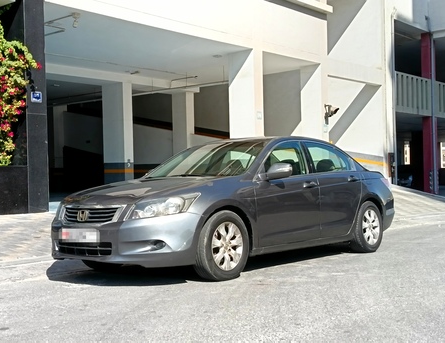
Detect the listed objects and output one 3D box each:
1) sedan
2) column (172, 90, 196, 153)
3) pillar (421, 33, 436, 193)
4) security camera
[{"bbox_3d":[0.327,0.308,7.570,1.870,1.476,4.930,-1,0,41],"label":"sedan"},{"bbox_3d":[-1.603,-1.192,25.444,0.760,3.917,0.441,-1,0,40],"label":"column"},{"bbox_3d":[9.463,-2.697,29.120,0.450,7.373,0.470,-1,0,40],"label":"pillar"},{"bbox_3d":[3.728,-2.052,21.680,0.440,0.420,0.280,-1,0,12],"label":"security camera"}]

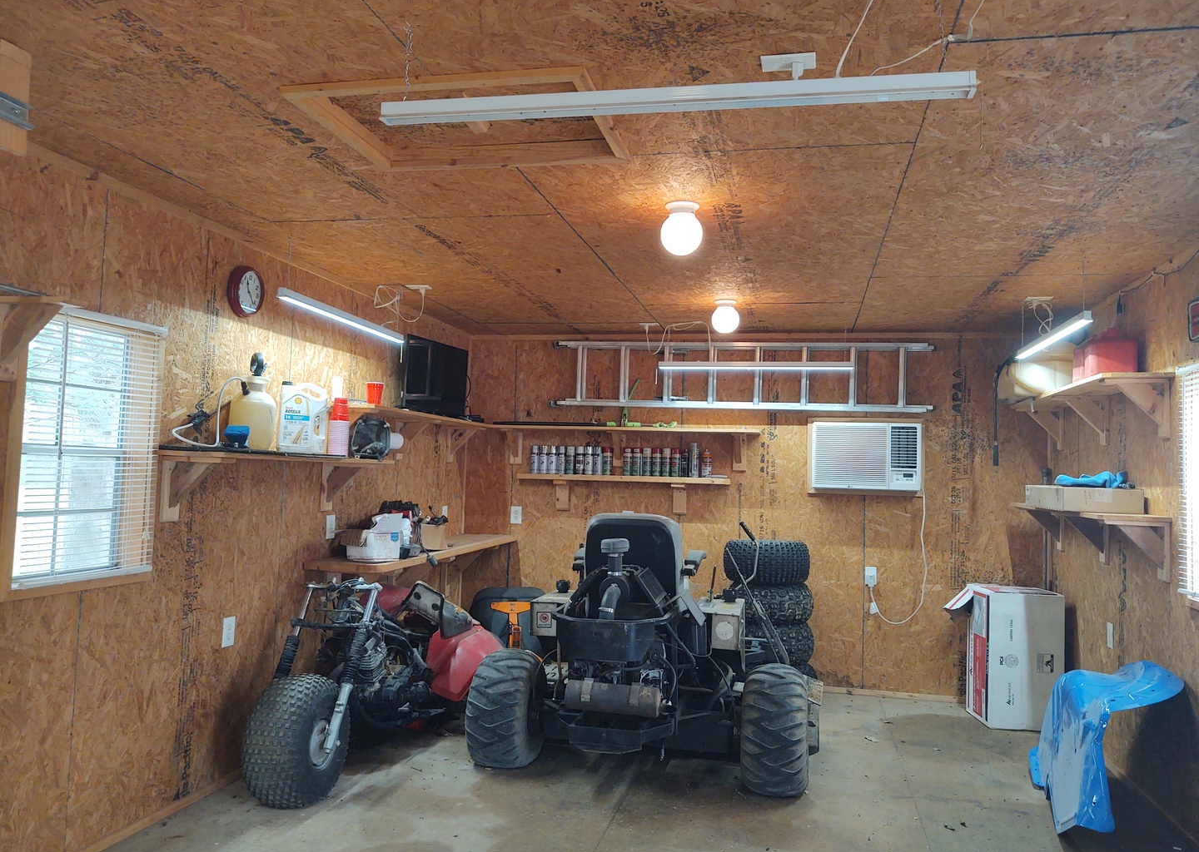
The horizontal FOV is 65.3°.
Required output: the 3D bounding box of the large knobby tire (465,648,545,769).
[{"bbox_3d":[-0.435,1.324,4.424,0.275,0.530,0.545,1,-3,12],"label":"large knobby tire"}]

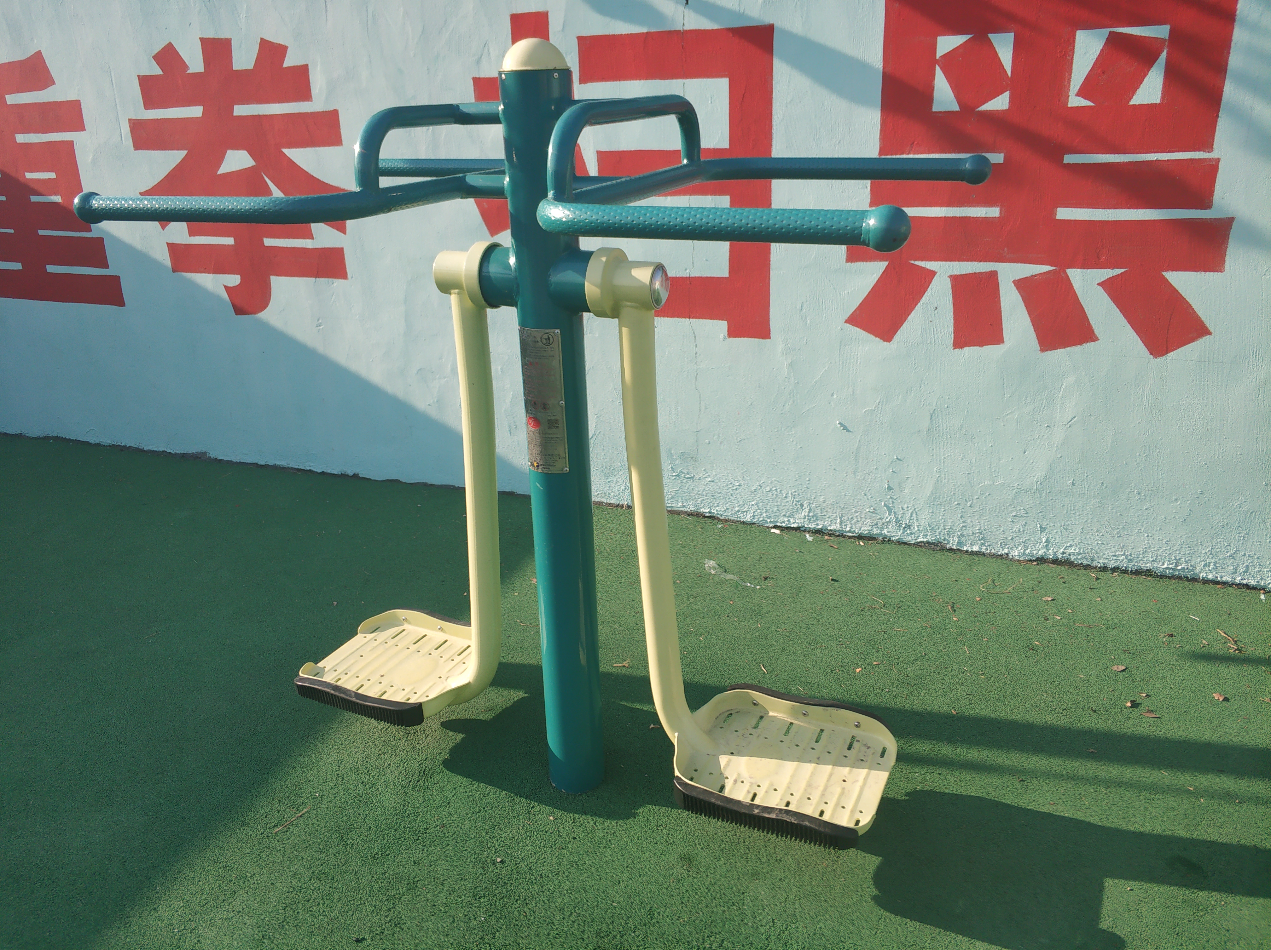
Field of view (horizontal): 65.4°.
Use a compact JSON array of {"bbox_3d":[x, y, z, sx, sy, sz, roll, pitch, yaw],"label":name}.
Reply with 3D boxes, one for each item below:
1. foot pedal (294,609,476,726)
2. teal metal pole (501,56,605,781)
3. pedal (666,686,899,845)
[{"bbox_3d":[-0.519,0.418,2.211,0.384,0.058,0.342,9,25,24],"label":"foot pedal"},{"bbox_3d":[-0.140,-0.006,1.831,0.114,1.384,0.114,-1,22,1],"label":"teal metal pole"},{"bbox_3d":[0.276,0.536,1.864,0.384,0.058,0.342,7,25,25],"label":"pedal"}]

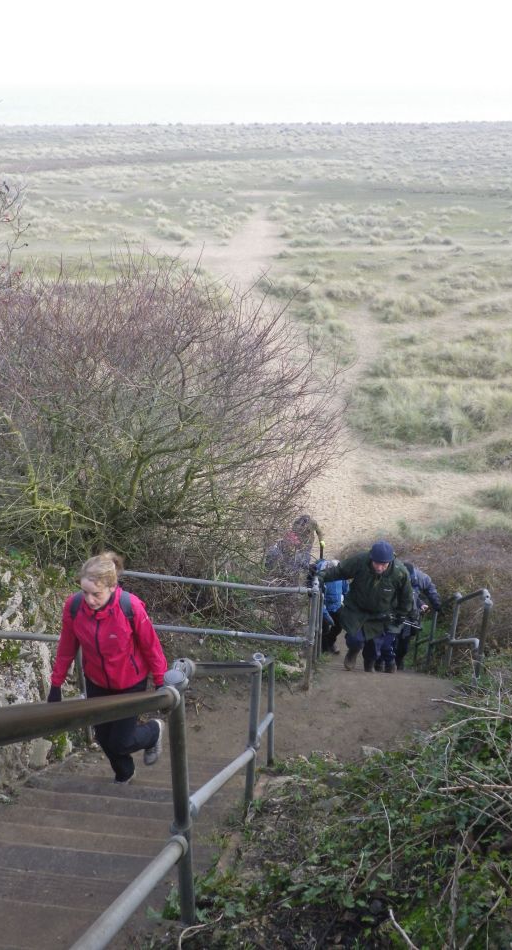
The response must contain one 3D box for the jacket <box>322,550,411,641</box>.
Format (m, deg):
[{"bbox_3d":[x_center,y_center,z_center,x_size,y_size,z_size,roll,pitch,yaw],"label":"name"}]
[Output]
[{"bbox_3d":[0.905,1.000,5.780,0.740,0.900,0.540,6,30,10],"label":"jacket"}]

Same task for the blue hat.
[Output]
[{"bbox_3d":[0.965,0.577,5.420,0.190,0.165,0.220,6,38,11],"label":"blue hat"}]

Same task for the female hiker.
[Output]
[{"bbox_3d":[-0.760,1.040,3.740,0.610,1.630,0.620,5,29,9],"label":"female hiker"}]

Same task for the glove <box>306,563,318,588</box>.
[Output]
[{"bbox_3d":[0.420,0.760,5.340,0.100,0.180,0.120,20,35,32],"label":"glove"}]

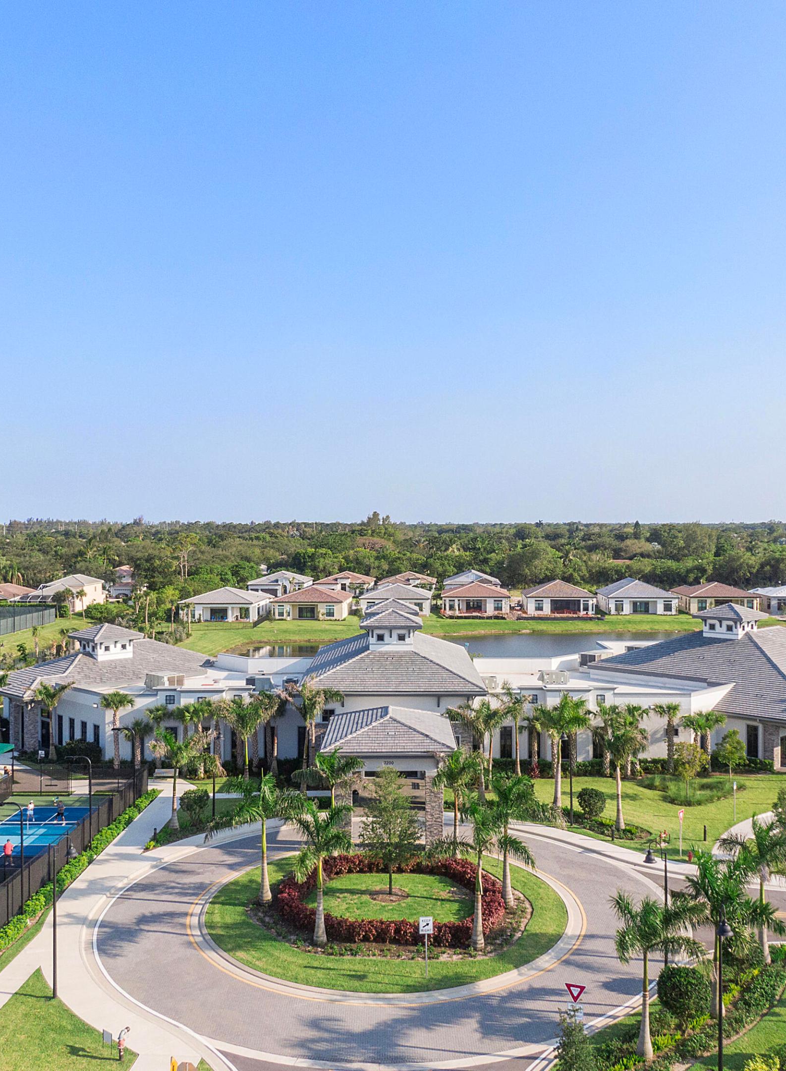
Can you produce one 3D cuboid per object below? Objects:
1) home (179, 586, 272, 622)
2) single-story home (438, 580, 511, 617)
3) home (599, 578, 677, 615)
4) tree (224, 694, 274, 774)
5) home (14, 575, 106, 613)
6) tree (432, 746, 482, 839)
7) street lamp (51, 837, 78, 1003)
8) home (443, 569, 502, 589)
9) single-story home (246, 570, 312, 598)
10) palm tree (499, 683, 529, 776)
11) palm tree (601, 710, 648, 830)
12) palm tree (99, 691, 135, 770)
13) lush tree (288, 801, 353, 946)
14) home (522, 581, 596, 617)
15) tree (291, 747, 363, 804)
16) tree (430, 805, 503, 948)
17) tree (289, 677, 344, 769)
[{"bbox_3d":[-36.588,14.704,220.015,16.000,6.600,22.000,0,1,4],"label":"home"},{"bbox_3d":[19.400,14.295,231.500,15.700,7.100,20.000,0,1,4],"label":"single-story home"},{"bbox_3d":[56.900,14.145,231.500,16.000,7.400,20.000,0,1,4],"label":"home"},{"bbox_3d":[-11.660,16.617,79.829,3.960,7.650,3.760,0,1,0],"label":"tree"},{"bbox_3d":[-82.086,14.175,247.780,14.200,8.120,23.500,0,1,0],"label":"home"},{"bbox_3d":[3.937,16.741,61.184,3.099,7.386,3.099,0,1,0],"label":"tree"},{"bbox_3d":[-14.824,17.282,44.812,1.150,7.260,0.500,0,1,-12],"label":"street lamp"},{"bbox_3d":[22.078,13.152,275.441,15.400,7.000,20.500,0,1,4],"label":"home"},{"bbox_3d":[-30.538,13.282,275.173,14.300,6.800,22.000,0,1,5],"label":"single-story home"},{"bbox_3d":[10.119,16.274,82.665,2.645,7.740,2.645,0,1,0],"label":"palm tree"},{"bbox_3d":[16.245,16.602,69.401,3.290,7.990,3.120,0,1,0],"label":"palm tree"},{"bbox_3d":[-23.851,16.875,85.403,3.050,7.000,3.050,0,1,0],"label":"palm tree"},{"bbox_3d":[-3.643,16.974,49.722,3.301,7.238,3.301,0,1,0],"label":"lush tree"},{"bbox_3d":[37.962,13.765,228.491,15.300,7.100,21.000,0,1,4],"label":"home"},{"bbox_3d":[-4.100,17.087,63.273,4.500,7.160,4.200,0,1,0],"label":"tree"},{"bbox_3d":[3.777,16.903,49.187,3.594,7.382,3.594,0,1,0],"label":"tree"},{"bbox_3d":[-6.022,15.441,77.909,4.300,8.500,4.300,0,1,0],"label":"tree"}]

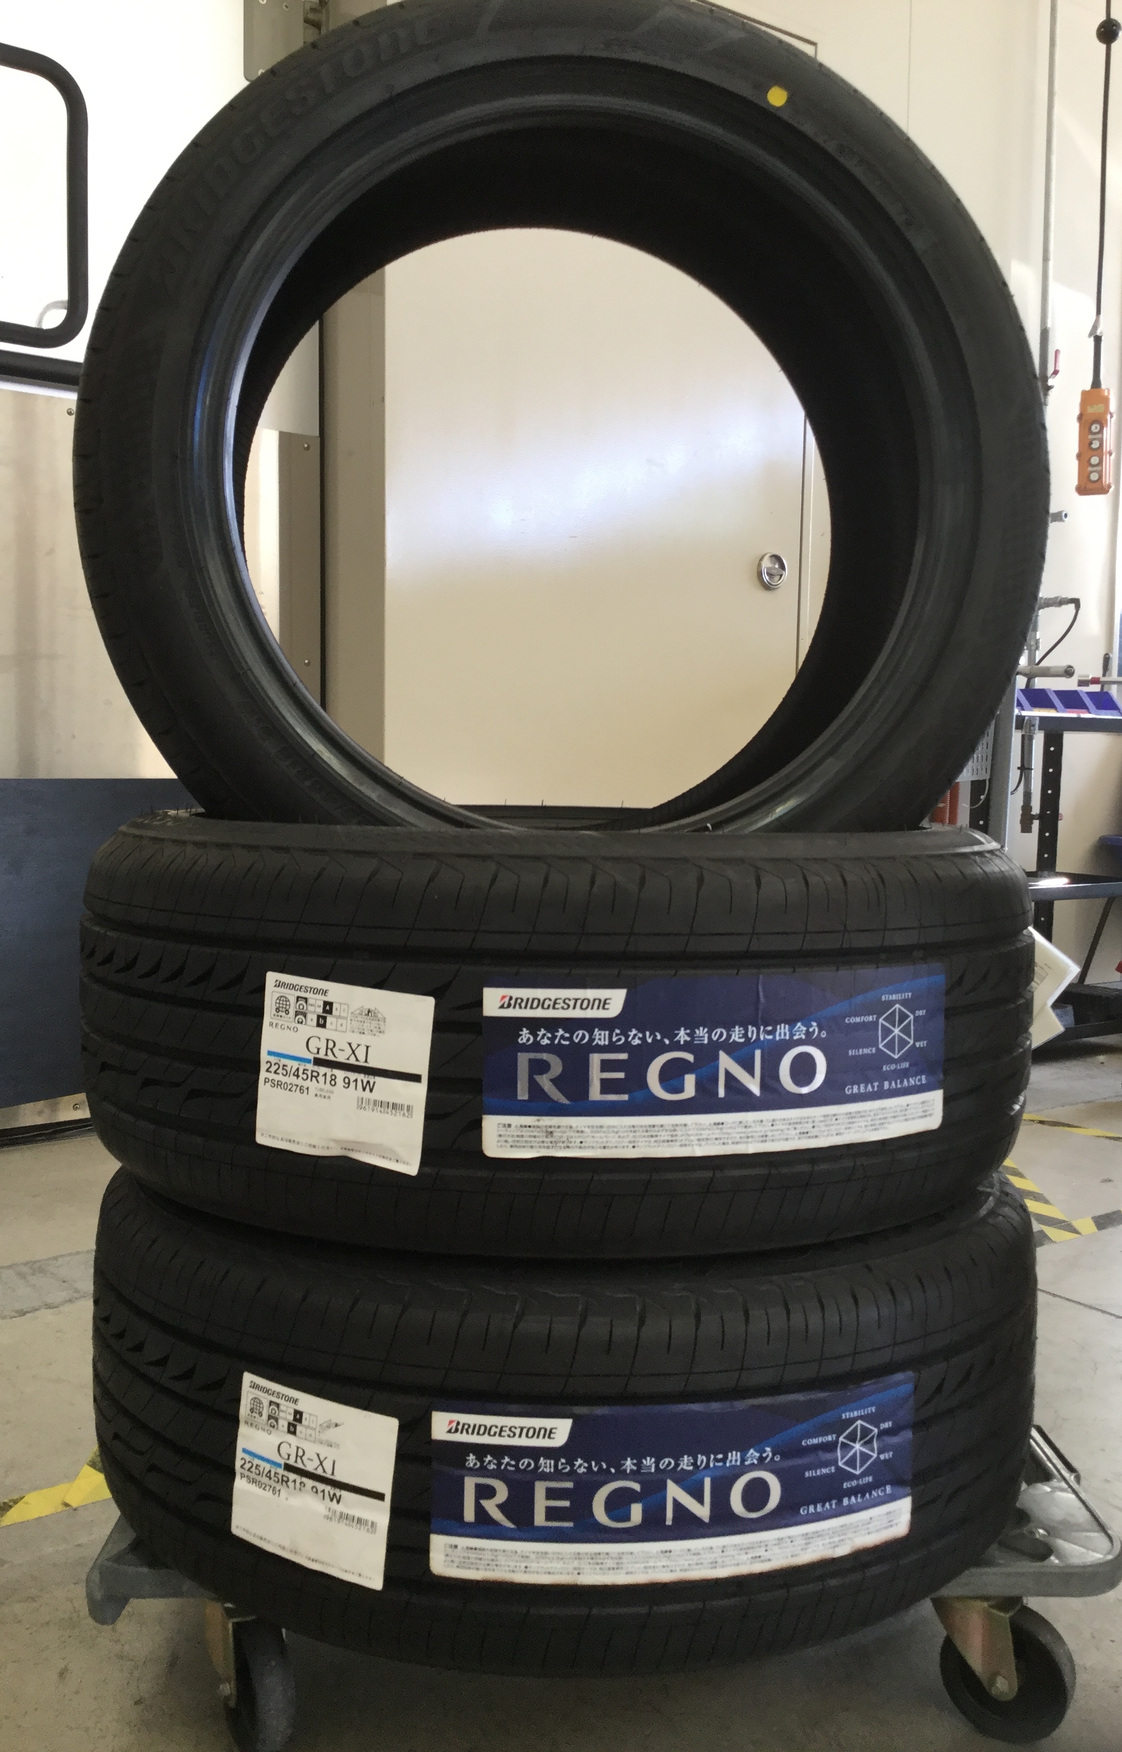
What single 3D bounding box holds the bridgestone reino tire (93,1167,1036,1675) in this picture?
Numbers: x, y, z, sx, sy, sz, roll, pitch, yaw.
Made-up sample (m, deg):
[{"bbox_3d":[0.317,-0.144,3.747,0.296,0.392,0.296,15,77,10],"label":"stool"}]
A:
[{"bbox_3d":[0.003,0.307,1.143,0.660,0.228,0.660,1,4,0],"label":"bridgestone reino tire"}]

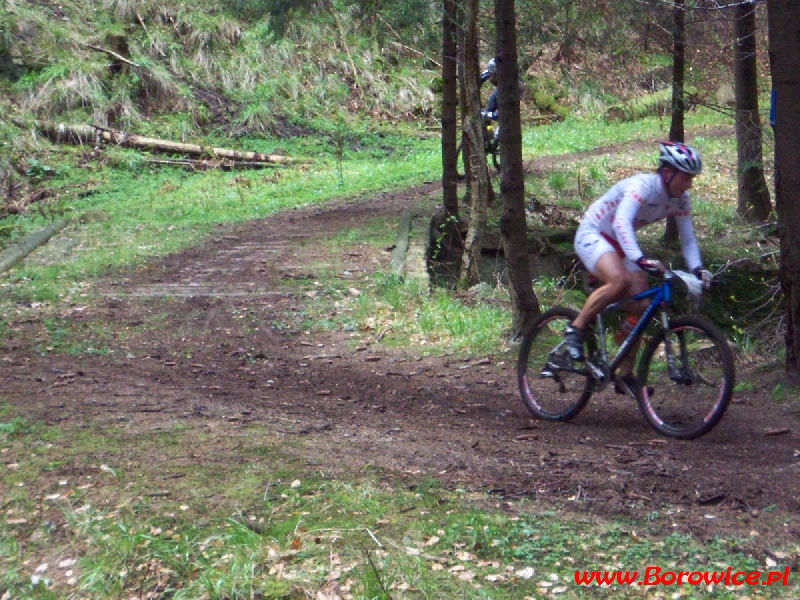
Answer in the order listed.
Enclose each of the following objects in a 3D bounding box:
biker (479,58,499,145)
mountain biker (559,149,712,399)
[{"bbox_3d":[1.370,-2.650,38.000,0.600,1.450,0.850,2,6,34],"label":"biker"},{"bbox_3d":[1.283,-0.173,15.050,0.580,1.420,0.900,-5,6,-40],"label":"mountain biker"}]

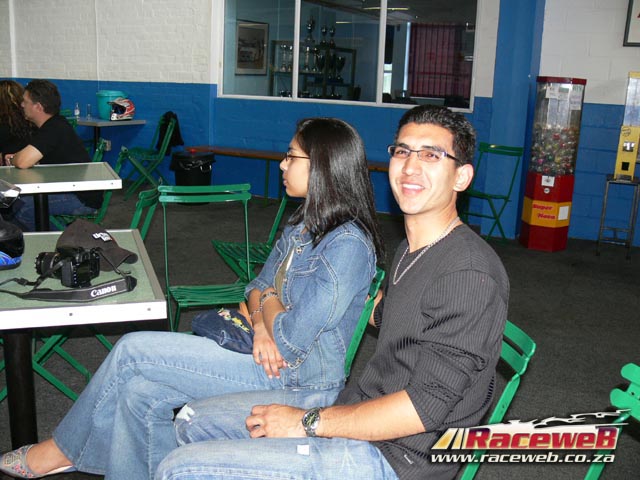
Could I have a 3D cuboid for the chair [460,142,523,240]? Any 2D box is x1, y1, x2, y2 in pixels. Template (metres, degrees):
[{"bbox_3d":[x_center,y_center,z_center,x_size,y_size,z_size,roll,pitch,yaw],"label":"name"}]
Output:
[{"bbox_3d":[1.365,-0.381,5.485,0.420,0.830,0.540,15,19,40],"label":"chair"}]

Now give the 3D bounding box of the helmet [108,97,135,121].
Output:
[{"bbox_3d":[-2.152,-1.416,7.033,0.310,0.270,0.250,-7,17,-32],"label":"helmet"}]

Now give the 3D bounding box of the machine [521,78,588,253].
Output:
[{"bbox_3d":[1.945,-0.633,5.396,0.410,1.410,0.370,9,15,25],"label":"machine"}]

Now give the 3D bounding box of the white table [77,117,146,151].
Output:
[{"bbox_3d":[-2.522,-0.980,7.353,0.790,0.750,0.790,10,16,27],"label":"white table"}]

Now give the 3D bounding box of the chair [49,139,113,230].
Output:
[{"bbox_3d":[-1.559,-0.186,4.224,0.540,0.830,0.420,-3,15,-19],"label":"chair"}]

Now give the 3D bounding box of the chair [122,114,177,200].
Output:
[{"bbox_3d":[-1.838,-0.879,6.974,0.540,0.830,0.420,-6,16,-30],"label":"chair"}]

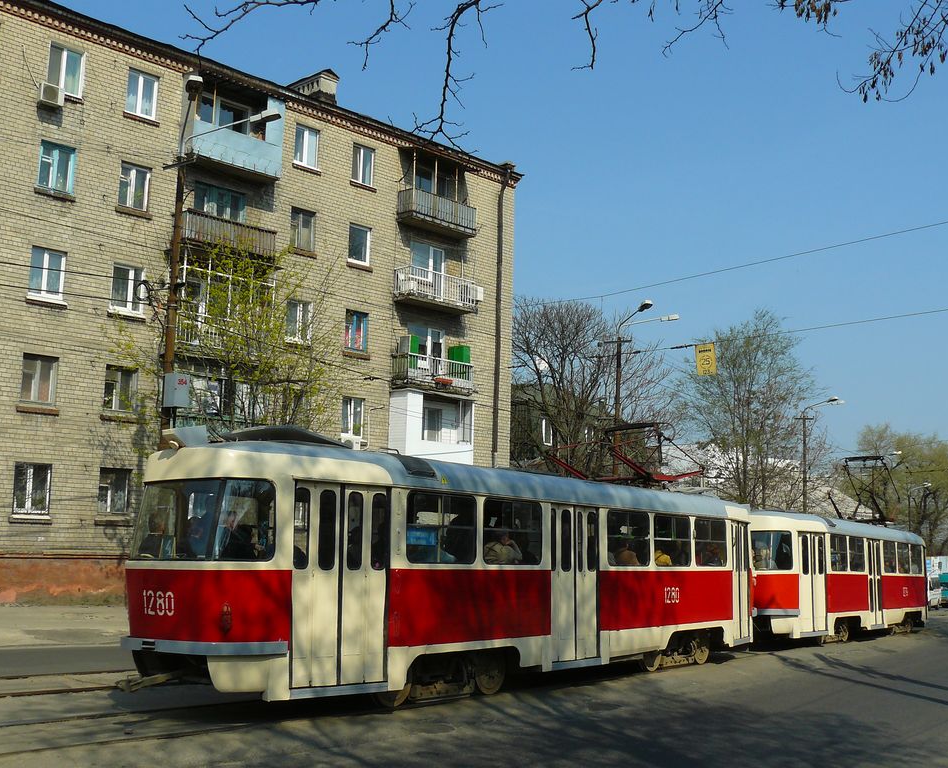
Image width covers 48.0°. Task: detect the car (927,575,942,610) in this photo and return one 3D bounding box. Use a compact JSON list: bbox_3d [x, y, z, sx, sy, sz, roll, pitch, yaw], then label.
[{"bbox_3d":[28.918,13.559,68.787,2.000,2.250,5.300,-5,-11,33],"label":"car"}]

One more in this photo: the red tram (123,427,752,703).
[{"bbox_3d":[0.932,2.926,16.387,2.500,3.120,14.000,-6,-12,37],"label":"red tram"}]

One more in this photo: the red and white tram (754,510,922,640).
[{"bbox_3d":[9.785,5.239,28.734,2.500,3.120,14.000,-6,-12,35],"label":"red and white tram"}]

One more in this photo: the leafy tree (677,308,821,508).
[{"bbox_3d":[12.223,3.179,47.150,6.390,13.390,6.390,-1,-10,14],"label":"leafy tree"}]

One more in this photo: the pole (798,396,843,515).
[{"bbox_3d":[16.856,5.635,50.750,2.200,10.070,1.600,-5,-11,33],"label":"pole"}]

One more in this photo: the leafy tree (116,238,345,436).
[{"bbox_3d":[-5.576,0.838,24.174,5.200,8.490,5.200,3,-10,-13],"label":"leafy tree"}]

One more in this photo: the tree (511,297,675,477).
[{"bbox_3d":[4.751,2.625,44.180,7.040,12.860,7.040,0,-9,6],"label":"tree"}]

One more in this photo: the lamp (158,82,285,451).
[{"bbox_3d":[-5.285,-0.447,19.804,2.400,9.900,1.900,-8,-13,42],"label":"lamp"}]

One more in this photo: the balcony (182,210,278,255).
[{"bbox_3d":[-7.225,-4.149,31.020,2.950,1.080,0.880,9,-13,-41],"label":"balcony"}]

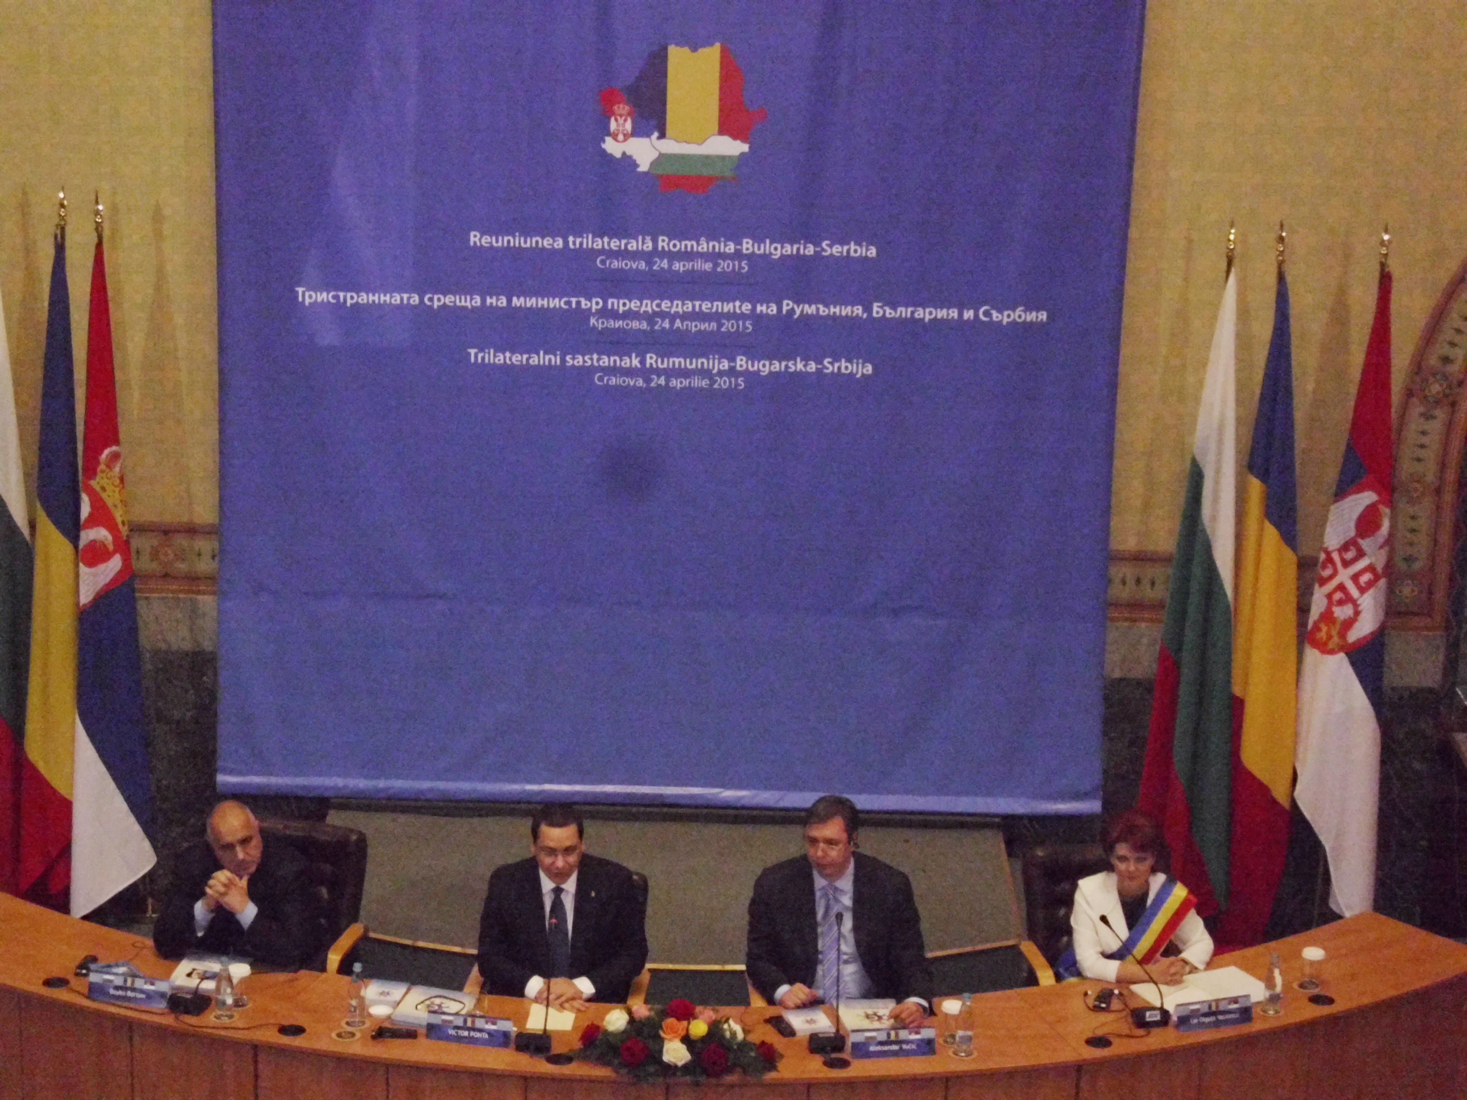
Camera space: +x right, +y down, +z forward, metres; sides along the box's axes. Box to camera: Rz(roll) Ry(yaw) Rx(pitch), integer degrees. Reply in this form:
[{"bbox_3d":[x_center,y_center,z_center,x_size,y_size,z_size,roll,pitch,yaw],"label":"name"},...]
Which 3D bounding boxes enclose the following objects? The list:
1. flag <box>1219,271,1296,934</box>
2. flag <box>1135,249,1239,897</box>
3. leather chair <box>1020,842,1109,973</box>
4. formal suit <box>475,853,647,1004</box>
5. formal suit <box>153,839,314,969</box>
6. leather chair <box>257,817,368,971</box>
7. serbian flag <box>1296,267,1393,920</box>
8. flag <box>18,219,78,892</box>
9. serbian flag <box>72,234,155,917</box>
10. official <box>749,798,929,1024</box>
[{"bbox_3d":[2.041,0.258,13.838,0.310,2.722,0.270,2,17,0],"label":"flag"},{"bbox_3d":[1.779,0.211,13.827,0.370,2.655,0.270,2,17,0],"label":"flag"},{"bbox_3d":[1.372,1.612,12.737,0.600,0.990,0.650,-4,18,-18],"label":"leather chair"},{"bbox_3d":[-0.583,1.356,12.262,0.570,0.580,0.480,3,17,4],"label":"formal suit"},{"bbox_3d":[-1.693,1.294,12.276,0.590,0.580,0.500,5,17,10],"label":"formal suit"},{"bbox_3d":[-1.676,1.529,12.711,0.600,0.970,0.650,7,17,16],"label":"leather chair"},{"bbox_3d":[2.376,0.201,13.818,0.340,2.624,0.270,2,17,0],"label":"serbian flag"},{"bbox_3d":[-2.588,0.121,13.843,0.300,2.736,0.270,2,17,0],"label":"flag"},{"bbox_3d":[-2.385,0.137,13.846,0.330,2.749,0.270,2,17,0],"label":"serbian flag"},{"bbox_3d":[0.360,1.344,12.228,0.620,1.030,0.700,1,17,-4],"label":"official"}]

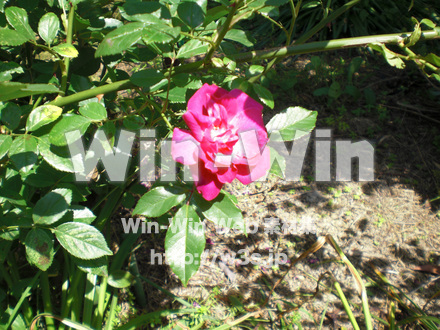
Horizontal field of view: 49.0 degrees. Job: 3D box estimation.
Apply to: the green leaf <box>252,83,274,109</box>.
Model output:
[{"bbox_3d":[0.045,-0.072,0.510,0.023,0.006,0.036,-24,72,-46],"label":"green leaf"}]

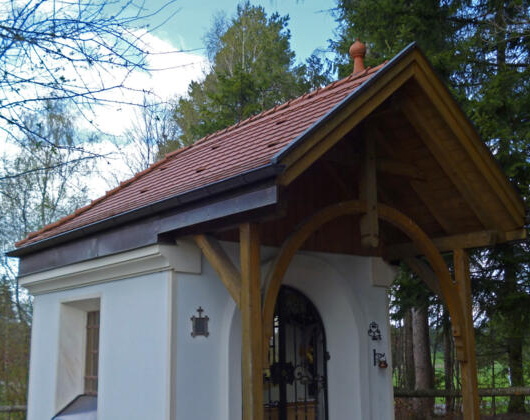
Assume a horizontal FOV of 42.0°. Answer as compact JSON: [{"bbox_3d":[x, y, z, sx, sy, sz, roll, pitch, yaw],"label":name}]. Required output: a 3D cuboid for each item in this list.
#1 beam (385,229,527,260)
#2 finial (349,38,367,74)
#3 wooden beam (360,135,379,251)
[{"bbox_3d":[2.235,0.427,8.419,0.138,0.172,1.937,8,-14,-38],"label":"beam"},{"bbox_3d":[1.037,-1.714,7.711,0.181,0.434,0.181,-1,-11,0],"label":"finial"},{"bbox_3d":[1.106,-0.247,7.413,0.125,1.337,0.125,8,-14,-38],"label":"wooden beam"}]

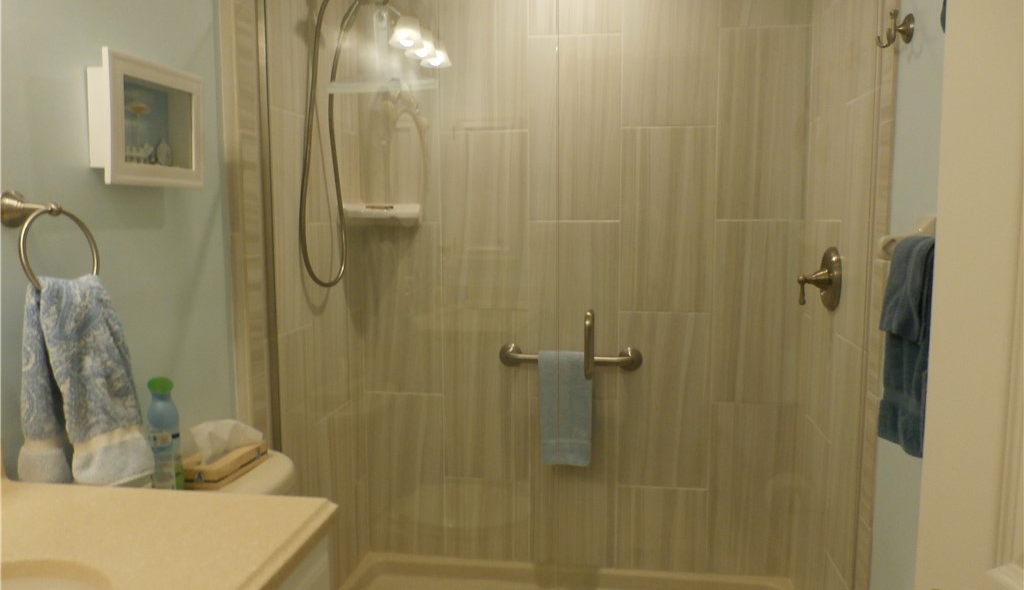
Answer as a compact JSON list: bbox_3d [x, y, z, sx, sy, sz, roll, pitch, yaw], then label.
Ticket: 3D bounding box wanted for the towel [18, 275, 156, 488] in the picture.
[{"bbox_3d":[-0.665,0.139,1.202,0.125,0.336,0.205,1,6,8],"label":"towel"}]

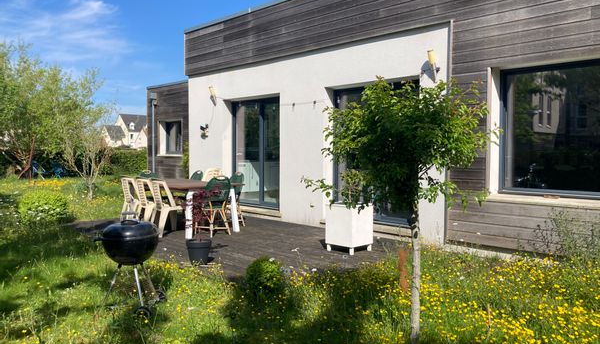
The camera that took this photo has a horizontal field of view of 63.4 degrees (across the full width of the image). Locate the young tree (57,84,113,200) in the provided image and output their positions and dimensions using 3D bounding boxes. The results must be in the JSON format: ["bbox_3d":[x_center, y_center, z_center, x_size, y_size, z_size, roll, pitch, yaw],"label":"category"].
[{"bbox_3d":[-6.217,-0.831,14.000,1.650,3.350,1.600,1,2,0],"label":"young tree"}]

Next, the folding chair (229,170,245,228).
[{"bbox_3d":[-1.180,0.468,8.000,0.500,0.890,0.430,-1,2,-44],"label":"folding chair"}]

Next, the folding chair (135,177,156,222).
[{"bbox_3d":[-2.330,0.517,7.620,0.510,0.790,0.470,-1,2,-42],"label":"folding chair"}]

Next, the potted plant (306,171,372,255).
[{"bbox_3d":[0.635,0.483,6.030,0.440,1.020,0.440,-1,2,-45],"label":"potted plant"}]

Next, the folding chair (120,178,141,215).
[{"bbox_3d":[-2.720,0.499,8.070,0.510,0.790,0.470,-1,2,-42],"label":"folding chair"}]

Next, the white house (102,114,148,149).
[{"bbox_3d":[-33.500,-6.300,96.000,13.000,9.200,9.000,0,2,-9],"label":"white house"}]

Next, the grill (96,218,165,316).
[{"bbox_3d":[-1.670,0.906,4.780,0.600,0.920,0.600,0,2,-12],"label":"grill"}]

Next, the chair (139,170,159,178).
[{"bbox_3d":[-2.720,0.422,8.950,0.440,0.890,0.500,-1,2,-42],"label":"chair"}]

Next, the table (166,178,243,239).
[{"bbox_3d":[-2.030,0.539,7.850,1.050,0.740,2.300,-1,2,-45],"label":"table"}]

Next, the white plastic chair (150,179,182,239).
[{"bbox_3d":[-1.930,0.535,7.170,0.510,0.790,0.470,-1,2,-42],"label":"white plastic chair"}]

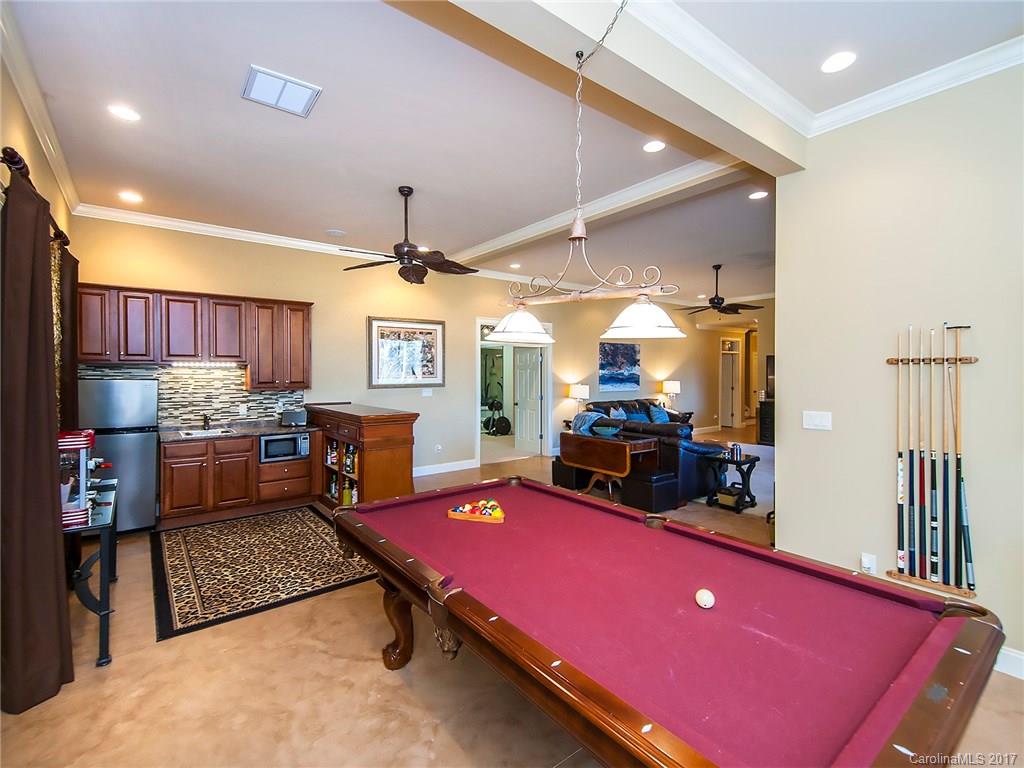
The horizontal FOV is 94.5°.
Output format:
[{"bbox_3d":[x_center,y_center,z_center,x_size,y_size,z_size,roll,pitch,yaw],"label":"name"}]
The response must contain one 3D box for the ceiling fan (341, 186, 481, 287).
[{"bbox_3d":[-0.964,-1.399,4.275,1.330,0.740,1.330,-1,2,-38],"label":"ceiling fan"}]

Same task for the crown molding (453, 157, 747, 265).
[{"bbox_3d":[0.362,-1.740,5.330,0.100,0.110,4.800,-1,2,-38],"label":"crown molding"}]

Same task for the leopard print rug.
[{"bbox_3d":[-2.224,1.460,4.171,1.500,0.012,2.400,-1,2,-38],"label":"leopard print rug"}]

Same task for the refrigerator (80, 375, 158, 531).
[{"bbox_3d":[-4.053,0.730,4.927,0.600,1.550,0.640,-1,2,-38],"label":"refrigerator"}]

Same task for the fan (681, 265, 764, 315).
[{"bbox_3d":[3.421,-1.583,7.889,1.420,0.780,1.420,-1,2,-38],"label":"fan"}]

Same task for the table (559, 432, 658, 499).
[{"bbox_3d":[1.227,1.060,6.135,0.580,0.760,1.180,-1,2,-38],"label":"table"}]

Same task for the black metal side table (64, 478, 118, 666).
[{"bbox_3d":[-2.686,1.120,2.970,0.350,0.760,1.330,-1,2,-38],"label":"black metal side table"}]

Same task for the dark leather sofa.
[{"bbox_3d":[1.803,0.941,6.778,1.050,0.970,2.150,-1,2,-38],"label":"dark leather sofa"}]

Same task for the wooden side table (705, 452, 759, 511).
[{"bbox_3d":[2.594,1.162,5.624,0.530,0.560,0.520,-1,2,-38],"label":"wooden side table"}]

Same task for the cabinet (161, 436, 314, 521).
[{"bbox_3d":[-3.096,0.994,5.386,1.450,0.890,0.635,-1,2,-38],"label":"cabinet"}]

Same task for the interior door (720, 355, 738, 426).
[{"bbox_3d":[5.848,0.183,13.316,0.040,2.020,0.780,-1,2,-38],"label":"interior door"}]

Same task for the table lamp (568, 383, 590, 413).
[{"bbox_3d":[1.275,0.354,8.936,0.390,0.700,0.390,-1,2,-38],"label":"table lamp"}]

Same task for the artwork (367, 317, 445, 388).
[{"bbox_3d":[-1.577,-0.457,7.200,1.260,1.040,0.040,-1,2,-38],"label":"artwork"}]

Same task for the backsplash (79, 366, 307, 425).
[{"bbox_3d":[-3.527,0.112,5.440,2.160,0.690,0.015,-1,2,-38],"label":"backsplash"}]

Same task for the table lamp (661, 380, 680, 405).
[{"bbox_3d":[3.618,0.286,10.736,0.400,0.700,0.400,-1,2,-38],"label":"table lamp"}]

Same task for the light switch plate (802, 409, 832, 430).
[{"bbox_3d":[2.018,0.242,3.130,0.010,0.116,0.170,-1,2,-38],"label":"light switch plate"}]

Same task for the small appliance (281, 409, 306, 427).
[{"bbox_3d":[-2.659,0.414,5.819,0.290,0.190,0.200,-1,2,-17],"label":"small appliance"}]

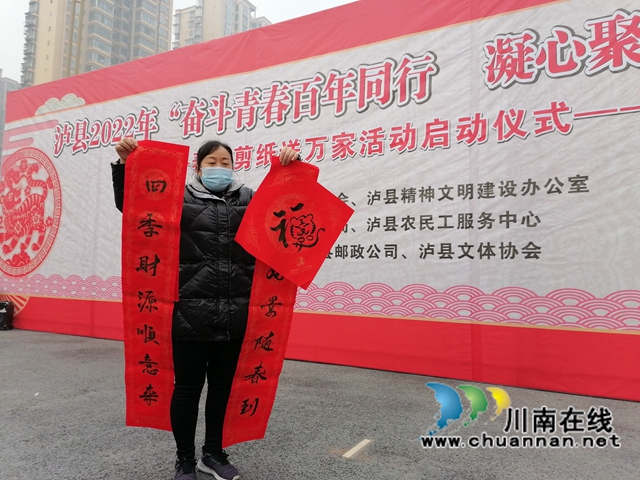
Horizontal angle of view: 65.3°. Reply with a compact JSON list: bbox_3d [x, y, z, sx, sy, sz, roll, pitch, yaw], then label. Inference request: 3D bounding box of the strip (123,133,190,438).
[{"bbox_3d":[-0.722,0.275,2.160,0.240,1.390,0.080,9,19,2],"label":"strip"}]

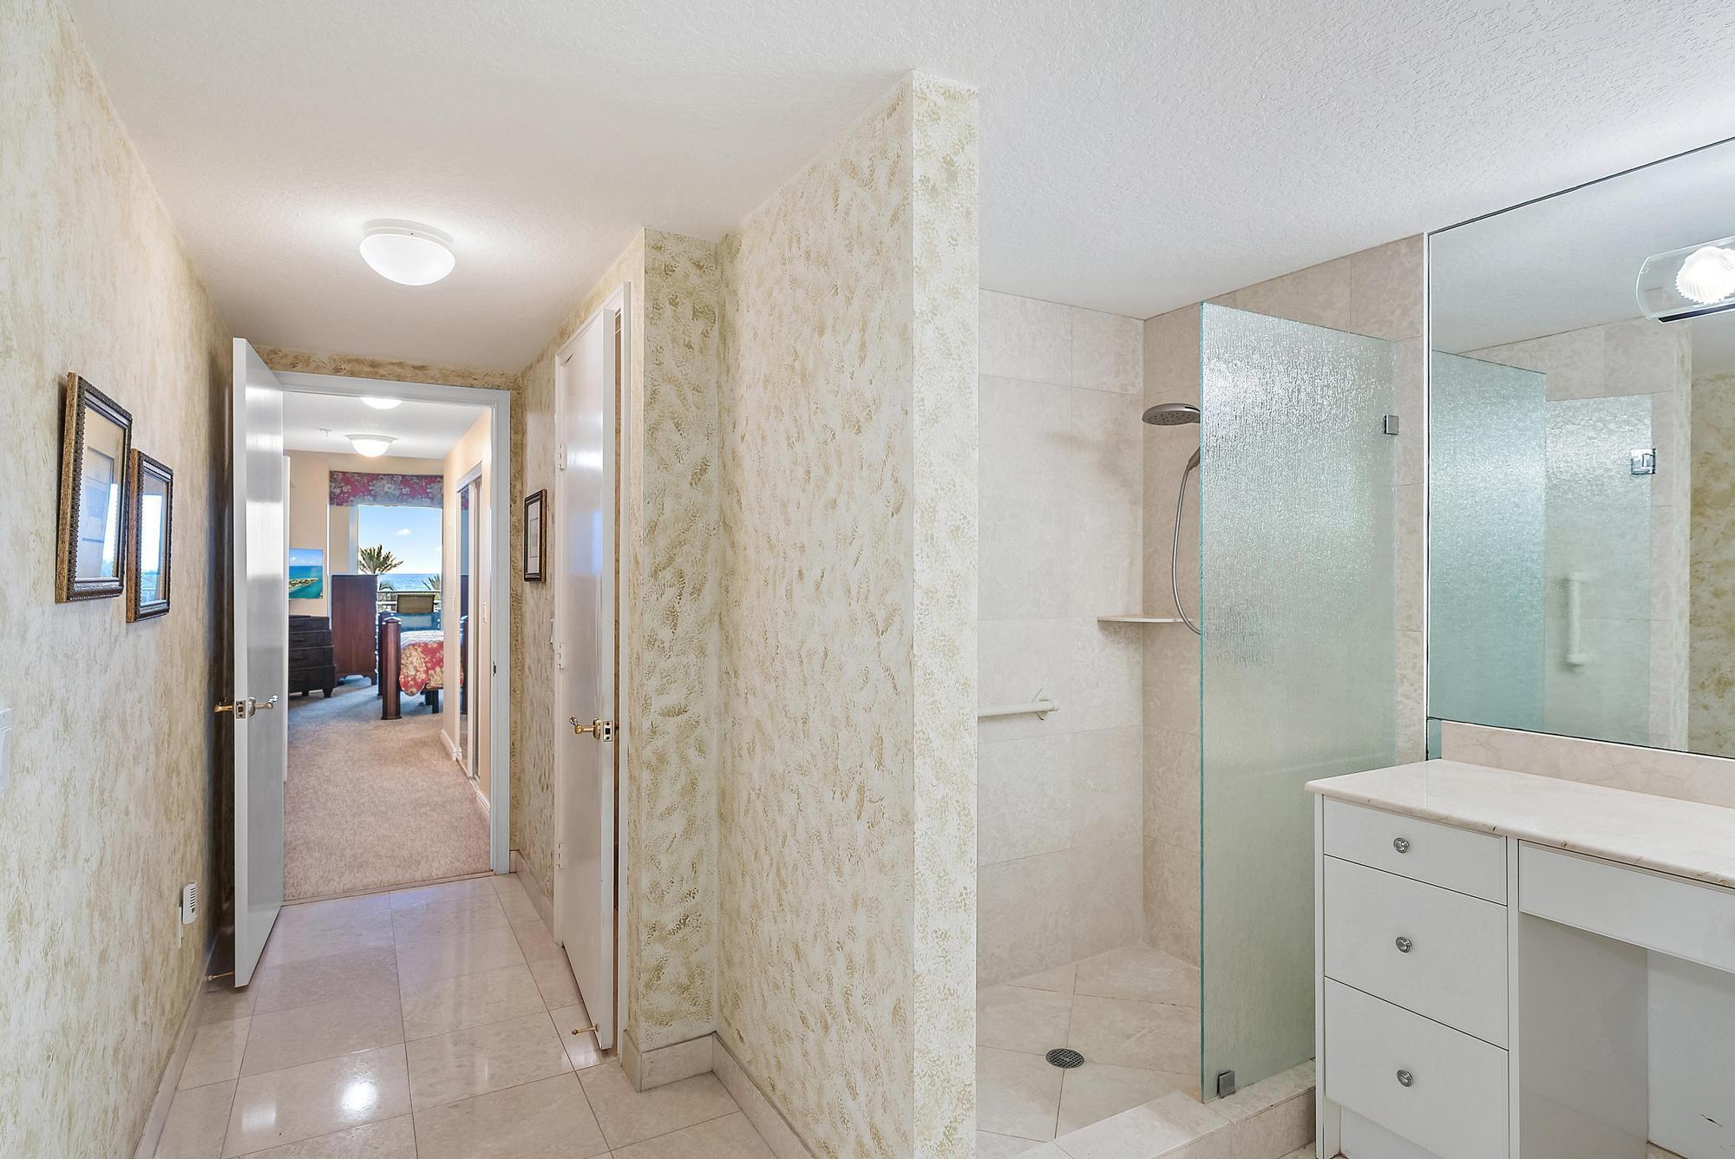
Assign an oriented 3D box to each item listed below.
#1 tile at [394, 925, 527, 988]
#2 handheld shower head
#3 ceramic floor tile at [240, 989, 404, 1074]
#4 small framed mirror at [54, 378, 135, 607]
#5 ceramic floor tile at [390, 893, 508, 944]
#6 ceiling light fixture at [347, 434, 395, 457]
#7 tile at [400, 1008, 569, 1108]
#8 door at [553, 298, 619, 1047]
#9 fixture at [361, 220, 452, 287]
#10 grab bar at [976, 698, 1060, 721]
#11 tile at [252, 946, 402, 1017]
[{"bbox_3d":[-1.478,1.368,3.328,0.405,0.010,0.405,0,0,-29],"label":"tile"},{"bbox_3d":[0.938,-0.507,2.823,0.175,0.055,0.165,0,0,0],"label":"handheld shower head"},{"bbox_3d":[-1.636,1.369,2.777,0.405,0.010,0.405,0,0,-29],"label":"ceramic floor tile"},{"bbox_3d":[-1.386,-0.146,1.654,0.028,0.366,0.412,3,-1,-29],"label":"small framed mirror"},{"bbox_3d":[-1.674,1.367,3.682,0.405,0.010,0.405,0,0,-29],"label":"ceramic floor tile"},{"bbox_3d":[-3.406,-0.906,6.299,0.307,0.133,0.307,0,0,-29],"label":"ceiling light fixture"},{"bbox_3d":[-1.085,1.369,2.620,0.405,0.010,0.405,0,0,-29],"label":"tile"},{"bbox_3d":[-0.931,0.285,3.021,0.037,2.137,0.814,0,0,-25],"label":"door"},{"bbox_3d":[-1.251,-0.874,2.501,0.235,0.134,0.235,0,0,-29],"label":"fixture"},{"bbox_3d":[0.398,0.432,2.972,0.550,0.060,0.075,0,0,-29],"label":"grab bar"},{"bbox_3d":[-1.833,1.368,3.131,0.405,0.010,0.405,0,0,-29],"label":"tile"}]

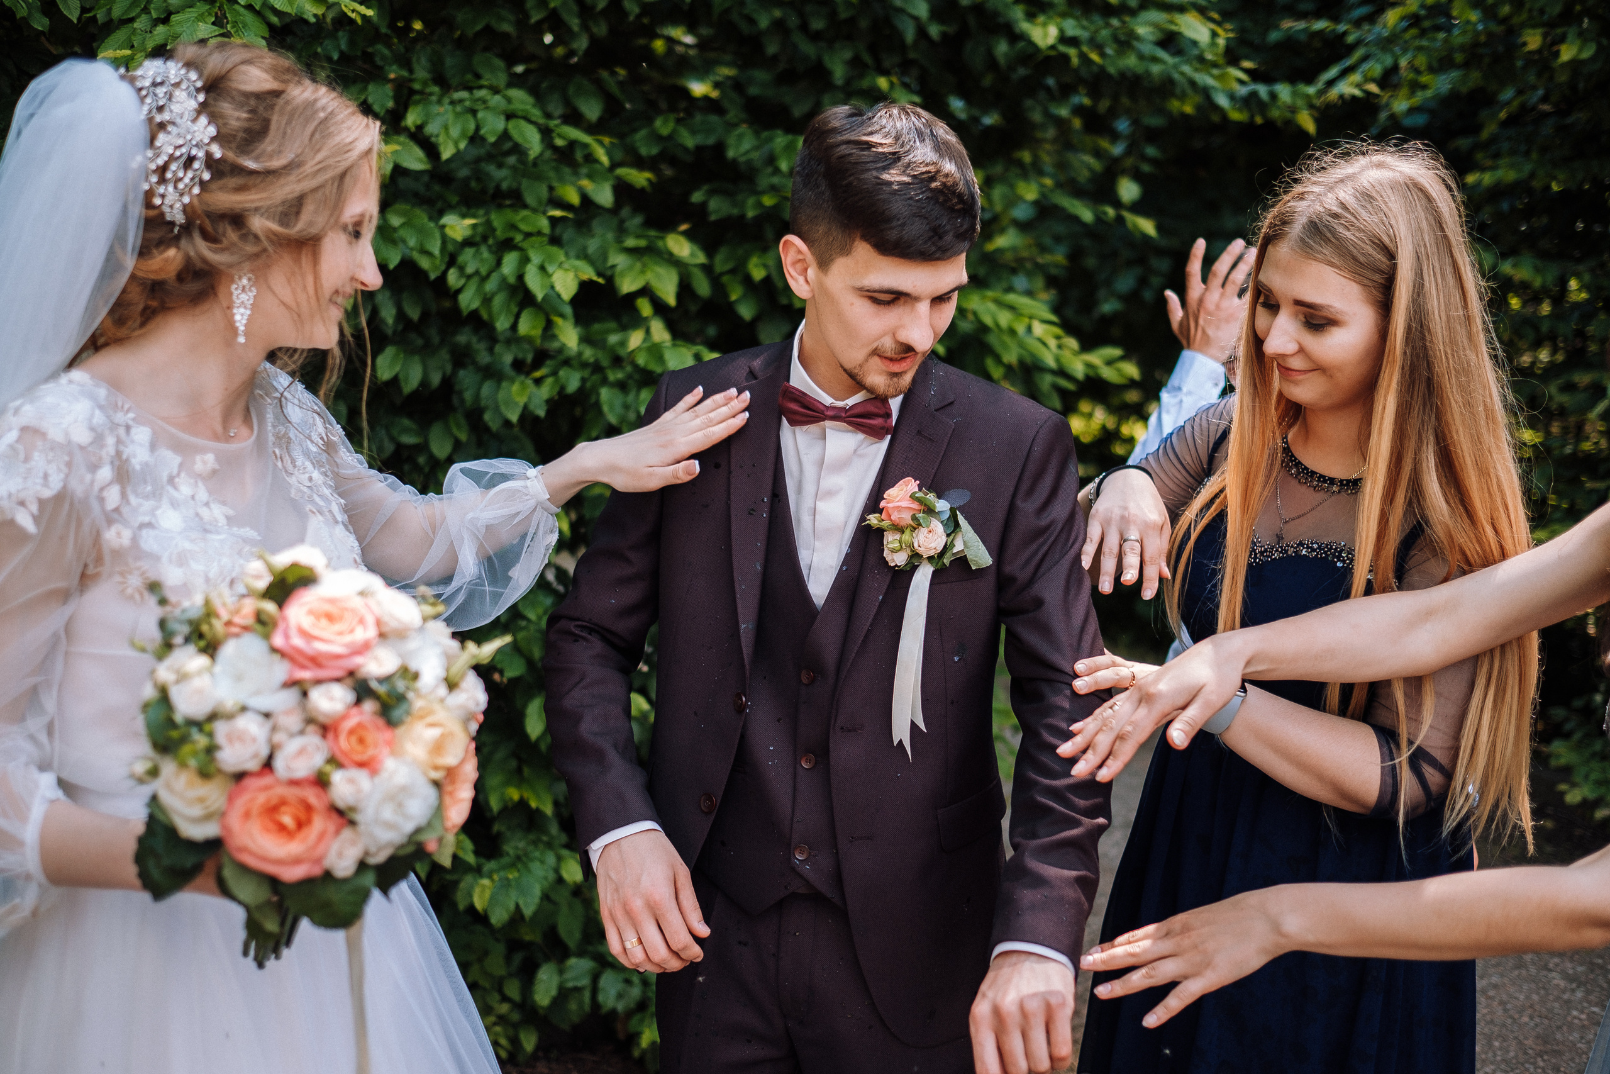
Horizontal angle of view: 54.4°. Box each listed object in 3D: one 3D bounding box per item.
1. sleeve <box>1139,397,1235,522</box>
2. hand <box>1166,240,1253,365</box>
[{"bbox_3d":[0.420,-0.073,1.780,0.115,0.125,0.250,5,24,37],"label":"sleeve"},{"bbox_3d":[0.583,-0.332,2.220,0.140,0.185,0.080,11,-6,-17],"label":"hand"}]

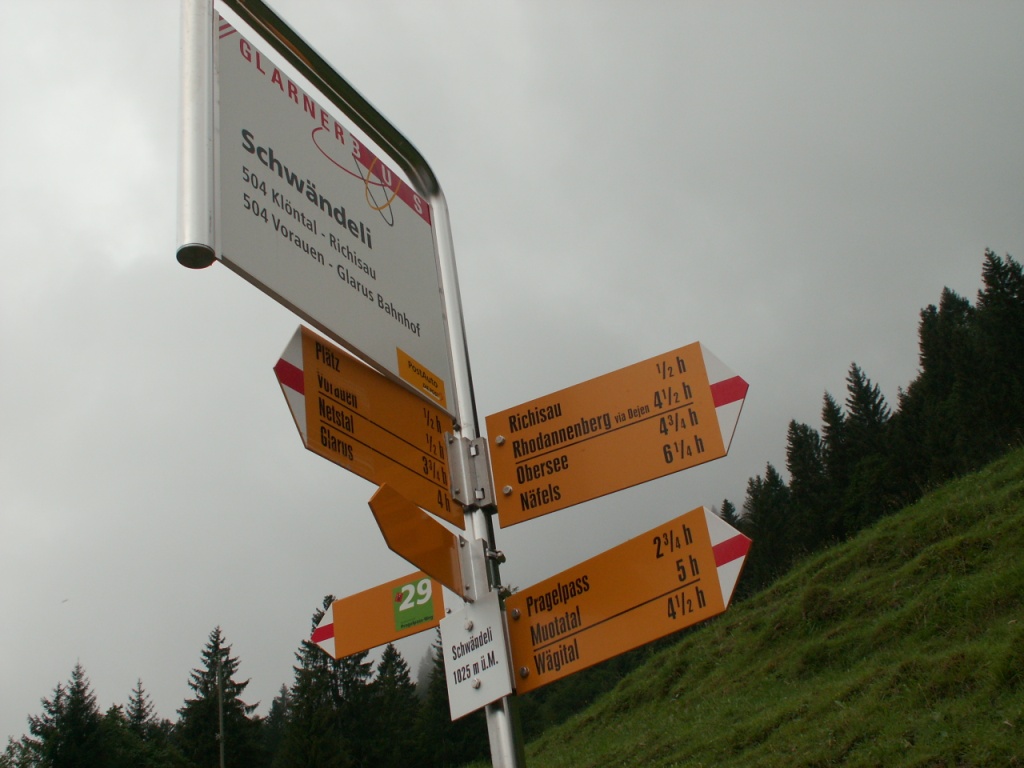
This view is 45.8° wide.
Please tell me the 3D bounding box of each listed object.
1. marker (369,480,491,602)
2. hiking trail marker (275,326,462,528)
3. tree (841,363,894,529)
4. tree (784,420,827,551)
[{"bbox_3d":[-0.160,0.277,2.155,0.025,0.127,0.391,-18,-31,16],"label":"marker"},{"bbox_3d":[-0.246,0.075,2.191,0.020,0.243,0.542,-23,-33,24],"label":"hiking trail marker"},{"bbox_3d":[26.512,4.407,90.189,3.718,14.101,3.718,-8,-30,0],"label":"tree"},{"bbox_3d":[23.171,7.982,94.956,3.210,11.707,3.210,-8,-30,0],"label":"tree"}]

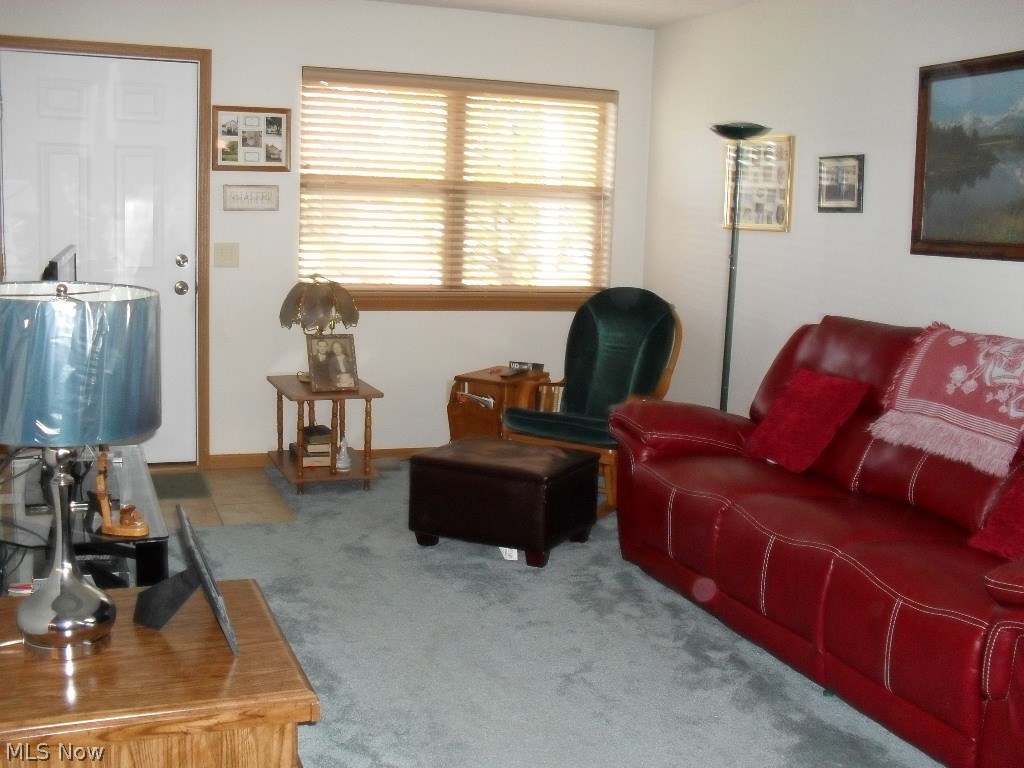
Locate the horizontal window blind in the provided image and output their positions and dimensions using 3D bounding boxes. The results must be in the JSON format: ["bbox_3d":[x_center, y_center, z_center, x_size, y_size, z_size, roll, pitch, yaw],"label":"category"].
[{"bbox_3d":[-0.259,-1.079,5.671,1.775,1.128,0.075,-1,10,-20],"label":"horizontal window blind"}]

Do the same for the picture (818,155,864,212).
[{"bbox_3d":[1.385,-0.843,4.385,0.020,0.240,0.295,-1,10,-20],"label":"picture"}]

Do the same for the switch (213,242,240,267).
[{"bbox_3d":[-1.454,-0.654,5.285,0.123,0.122,0.010,-1,10,-20],"label":"switch"}]

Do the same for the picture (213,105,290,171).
[{"bbox_3d":[-1.309,-1.236,5.229,0.388,0.310,0.022,-1,10,-20],"label":"picture"}]

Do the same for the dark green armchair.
[{"bbox_3d":[0.453,0.053,5.136,0.660,1.020,0.780,7,11,29],"label":"dark green armchair"}]

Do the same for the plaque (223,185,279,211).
[{"bbox_3d":[-1.325,-0.946,5.278,0.278,0.118,0.015,-1,10,-20],"label":"plaque"}]

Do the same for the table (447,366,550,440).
[{"bbox_3d":[-0.068,0.224,5.423,0.330,0.555,0.530,7,11,29],"label":"table"}]

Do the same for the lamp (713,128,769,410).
[{"bbox_3d":[1.024,-0.302,4.916,0.285,1.830,0.285,-1,10,-20],"label":"lamp"}]

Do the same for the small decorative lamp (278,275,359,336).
[{"bbox_3d":[-0.983,-0.280,5.250,0.405,0.550,0.405,-1,10,-20],"label":"small decorative lamp"}]

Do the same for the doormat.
[{"bbox_3d":[-1.855,0.505,5.014,0.720,0.012,0.450,-1,10,-20],"label":"doormat"}]

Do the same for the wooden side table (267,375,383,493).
[{"bbox_3d":[-0.954,0.250,5.257,0.460,0.495,0.620,-1,10,-20],"label":"wooden side table"}]

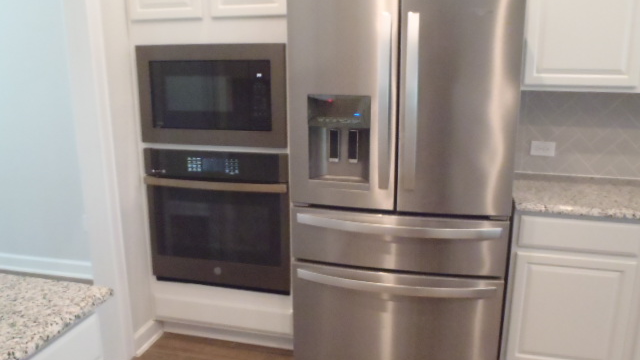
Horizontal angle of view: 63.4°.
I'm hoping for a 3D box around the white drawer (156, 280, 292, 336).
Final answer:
[{"bbox_3d":[-0.509,0.671,2.732,0.839,0.251,0.030,3,13,14],"label":"white drawer"}]

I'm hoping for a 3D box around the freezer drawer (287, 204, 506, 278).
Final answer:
[{"bbox_3d":[0.319,0.262,2.204,0.901,0.239,0.146,3,13,14],"label":"freezer drawer"}]

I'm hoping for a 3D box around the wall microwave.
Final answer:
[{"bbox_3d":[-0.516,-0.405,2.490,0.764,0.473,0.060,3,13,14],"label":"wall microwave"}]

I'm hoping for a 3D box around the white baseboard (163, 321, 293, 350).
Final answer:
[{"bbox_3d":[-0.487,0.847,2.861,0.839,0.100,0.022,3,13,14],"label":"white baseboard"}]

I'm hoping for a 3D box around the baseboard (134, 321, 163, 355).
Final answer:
[{"bbox_3d":[-0.930,0.853,2.835,0.020,0.105,0.259,3,13,14],"label":"baseboard"}]

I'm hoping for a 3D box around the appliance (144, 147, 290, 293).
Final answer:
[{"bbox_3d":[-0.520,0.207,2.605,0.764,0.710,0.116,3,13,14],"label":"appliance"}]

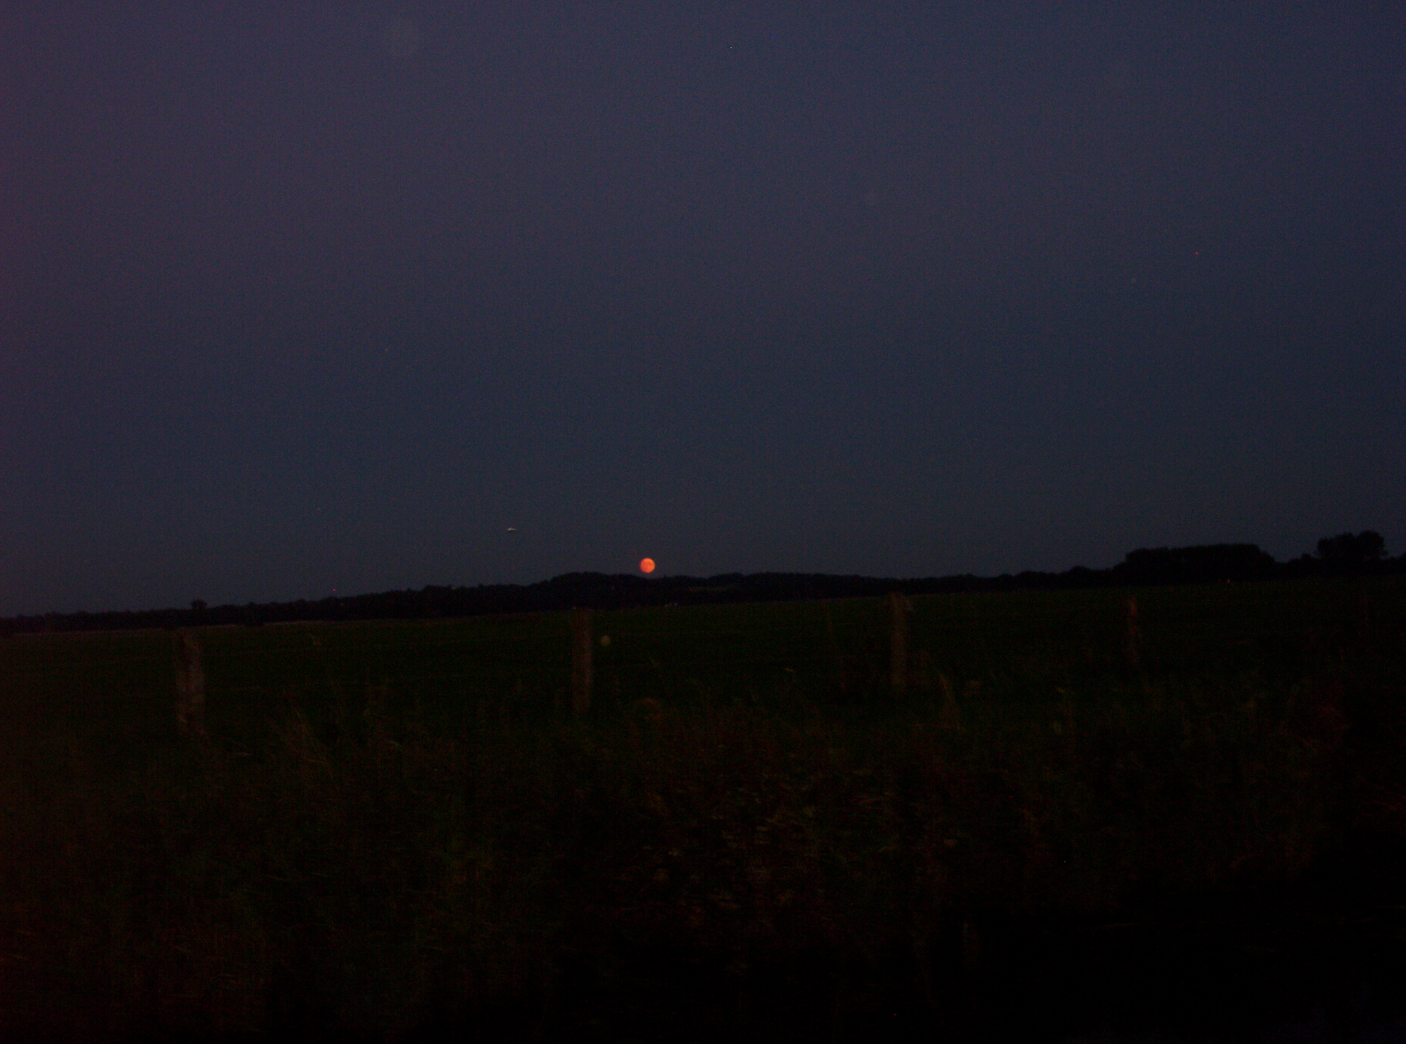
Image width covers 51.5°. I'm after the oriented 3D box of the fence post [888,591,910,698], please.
[{"bbox_3d":[2.382,1.472,17.666,0.193,1.265,0.187,-1,-3,-23],"label":"fence post"}]

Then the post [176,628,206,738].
[{"bbox_3d":[-5.136,1.618,14.600,0.281,1.101,0.272,-1,-3,-23],"label":"post"}]

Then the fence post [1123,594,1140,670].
[{"bbox_3d":[5.617,1.444,19.053,0.180,1.006,0.174,-1,-3,-23],"label":"fence post"}]

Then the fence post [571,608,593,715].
[{"bbox_3d":[-1.347,1.558,16.206,0.226,1.185,0.219,-1,-3,-23],"label":"fence post"}]

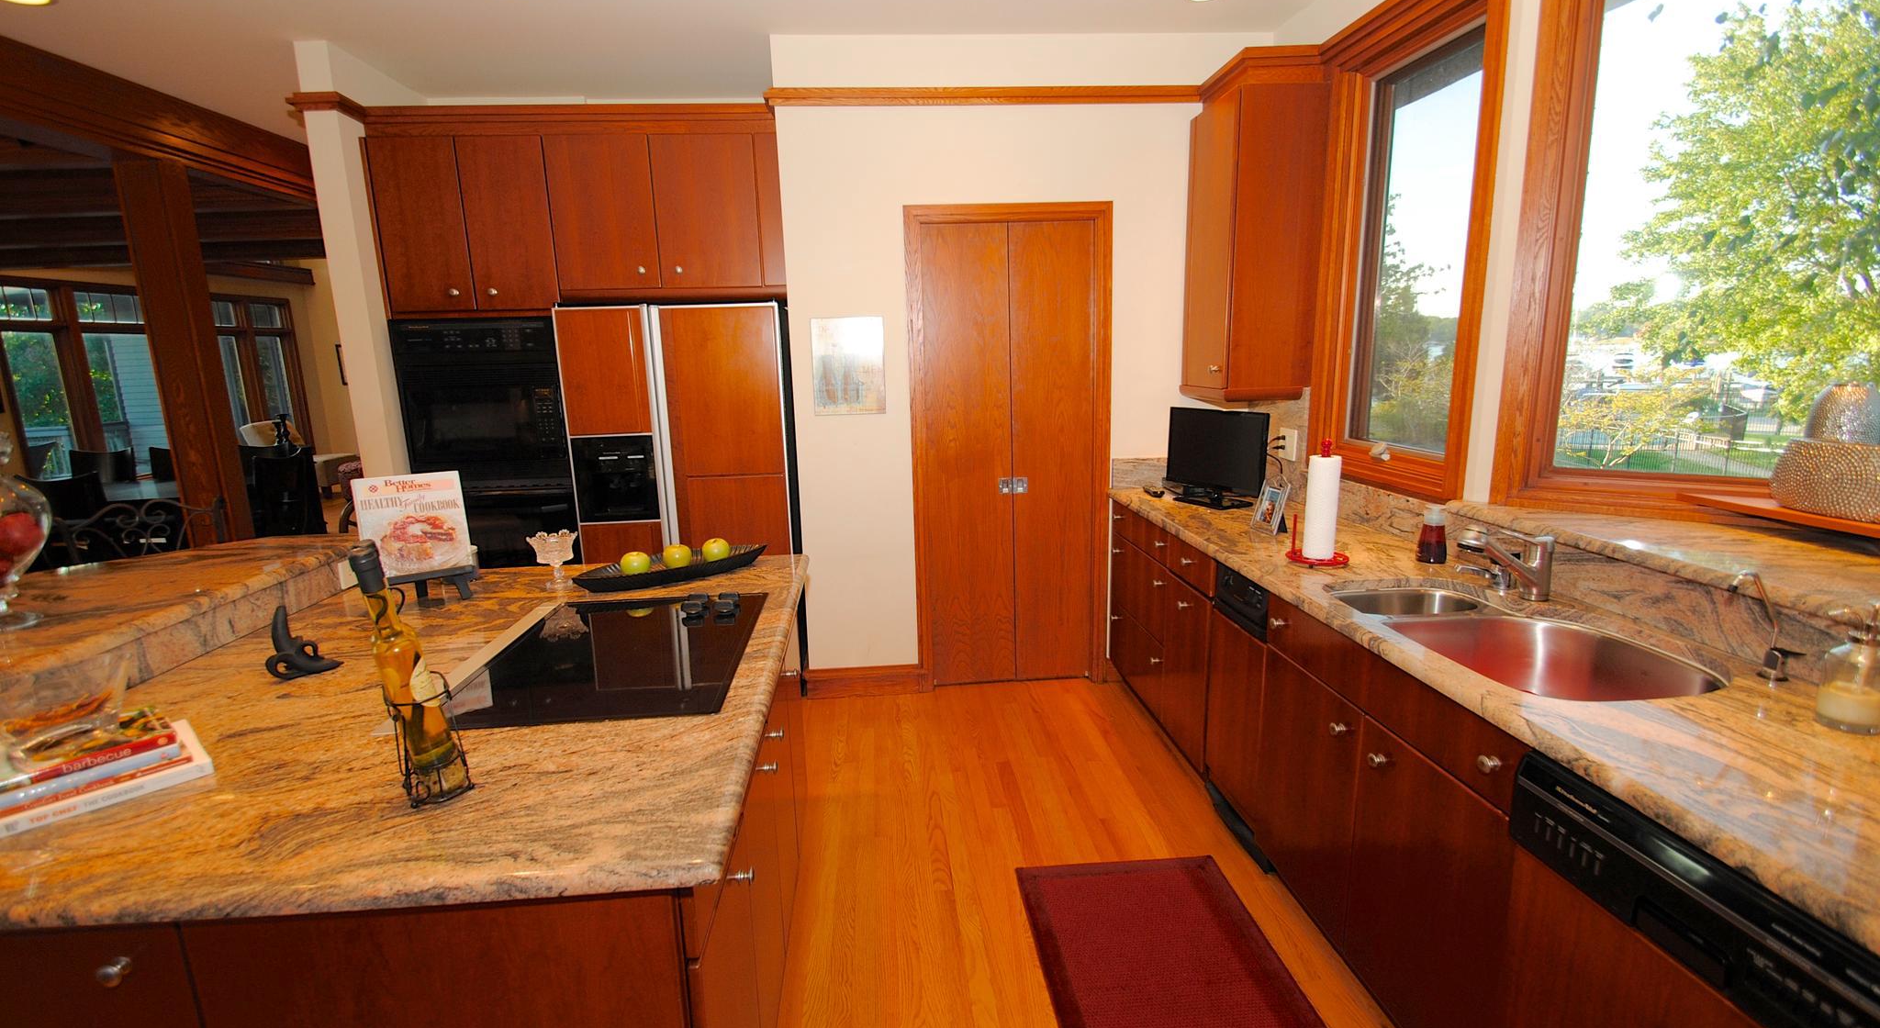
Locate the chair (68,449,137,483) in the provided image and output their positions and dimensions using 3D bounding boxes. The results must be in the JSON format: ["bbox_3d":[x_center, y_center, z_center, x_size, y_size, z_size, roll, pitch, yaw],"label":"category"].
[{"bbox_3d":[-7.205,-0.030,6.603,0.450,0.965,0.540,-2,10,-4],"label":"chair"}]

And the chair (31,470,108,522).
[{"bbox_3d":[-5.489,0.183,5.187,0.450,0.965,0.540,-2,10,-4],"label":"chair"}]

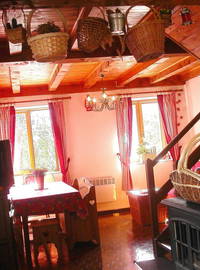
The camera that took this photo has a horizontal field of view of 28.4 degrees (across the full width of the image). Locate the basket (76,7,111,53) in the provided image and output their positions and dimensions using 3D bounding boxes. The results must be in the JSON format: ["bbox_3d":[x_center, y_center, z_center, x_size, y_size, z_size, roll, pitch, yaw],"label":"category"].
[{"bbox_3d":[-0.047,-0.818,3.046,0.245,0.340,0.240,-5,-2,-11],"label":"basket"}]

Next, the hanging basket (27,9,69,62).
[{"bbox_3d":[-0.427,-0.839,3.239,0.334,0.454,0.290,-6,-2,-12],"label":"hanging basket"}]

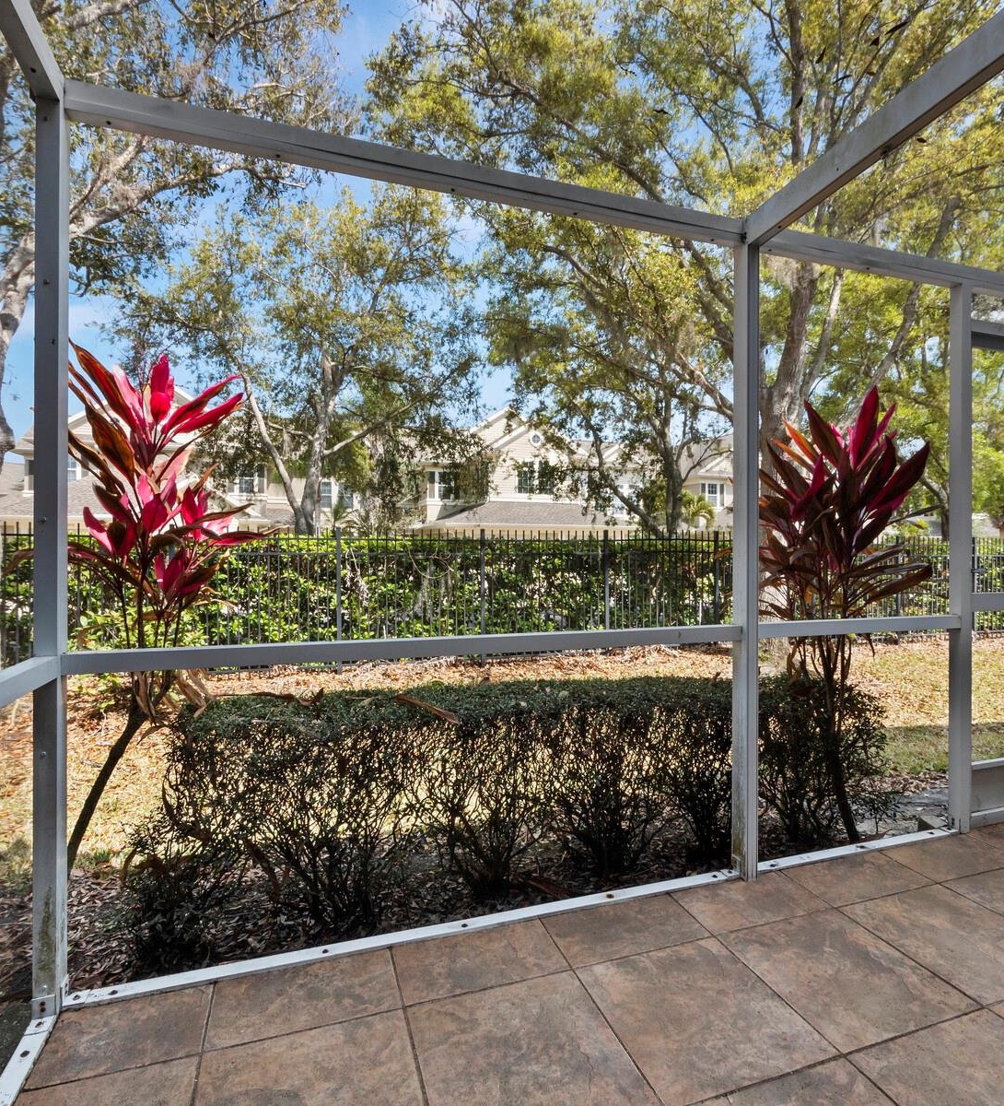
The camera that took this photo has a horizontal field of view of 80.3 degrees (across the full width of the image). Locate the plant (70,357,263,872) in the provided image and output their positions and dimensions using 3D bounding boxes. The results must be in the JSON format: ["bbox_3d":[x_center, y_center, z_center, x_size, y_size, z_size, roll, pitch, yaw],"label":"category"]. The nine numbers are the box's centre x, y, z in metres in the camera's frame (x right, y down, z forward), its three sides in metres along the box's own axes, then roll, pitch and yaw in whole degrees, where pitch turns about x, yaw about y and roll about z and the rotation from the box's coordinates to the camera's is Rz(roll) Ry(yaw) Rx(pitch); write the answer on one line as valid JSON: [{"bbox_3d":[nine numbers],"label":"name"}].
[{"bbox_3d":[-1.360,0.250,2.280,0.860,2.050,0.820,0,0,-17],"label":"plant"}]

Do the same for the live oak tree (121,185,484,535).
[{"bbox_3d":[-4.548,-3.350,13.500,8.209,9.901,7.600,0,0,0],"label":"live oak tree"}]

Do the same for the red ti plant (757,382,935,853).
[{"bbox_3d":[1.490,0.260,2.660,0.870,1.980,0.820,0,0,-17],"label":"red ti plant"}]

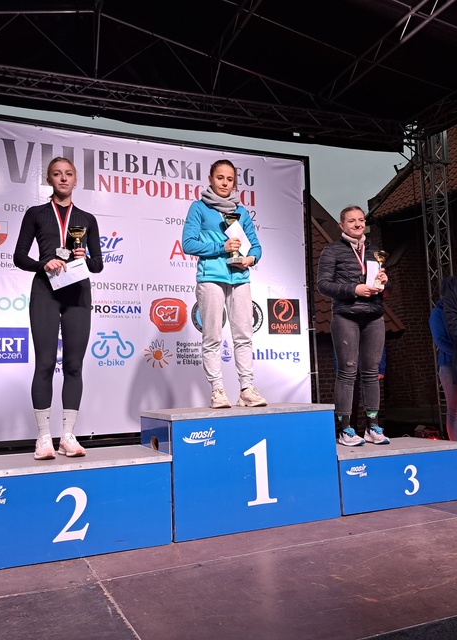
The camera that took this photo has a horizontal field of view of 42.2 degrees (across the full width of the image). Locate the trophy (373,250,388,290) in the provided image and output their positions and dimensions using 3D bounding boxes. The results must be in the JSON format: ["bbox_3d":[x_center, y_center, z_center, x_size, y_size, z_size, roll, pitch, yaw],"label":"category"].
[{"bbox_3d":[1.058,-0.343,4.103,0.100,0.275,0.100,4,-5,0],"label":"trophy"}]

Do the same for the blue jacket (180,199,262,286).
[{"bbox_3d":[-0.046,-0.499,3.745,0.491,0.555,0.330,0,-6,-18],"label":"blue jacket"}]

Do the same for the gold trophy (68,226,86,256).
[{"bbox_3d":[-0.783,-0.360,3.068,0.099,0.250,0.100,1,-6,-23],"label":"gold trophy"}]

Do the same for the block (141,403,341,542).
[{"bbox_3d":[0.054,0.841,3.483,0.999,0.634,0.608,1,-6,-23],"label":"block"}]

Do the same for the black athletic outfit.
[{"bbox_3d":[-0.920,-0.089,3.202,0.451,1.146,0.320,1,-7,-26],"label":"black athletic outfit"}]

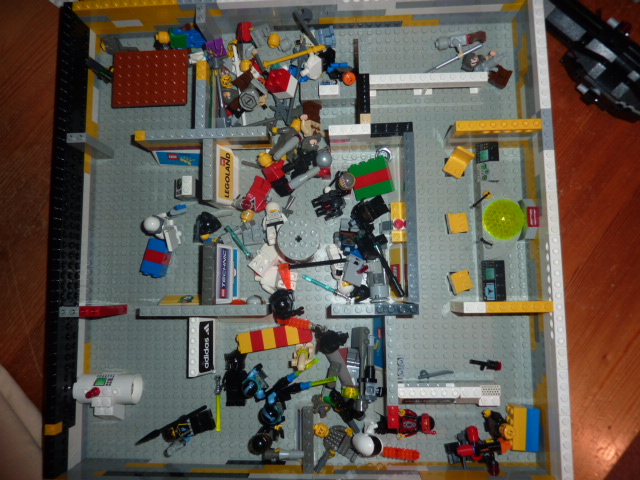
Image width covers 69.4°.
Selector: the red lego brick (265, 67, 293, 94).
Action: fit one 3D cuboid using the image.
[{"bbox_3d":[-0.035,-0.133,0.385,0.016,0.011,0.016,7,79,36],"label":"red lego brick"}]

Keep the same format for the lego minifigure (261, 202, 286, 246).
[{"bbox_3d":[-0.037,-0.014,0.377,0.019,0.011,0.038,9,121,3],"label":"lego minifigure"}]

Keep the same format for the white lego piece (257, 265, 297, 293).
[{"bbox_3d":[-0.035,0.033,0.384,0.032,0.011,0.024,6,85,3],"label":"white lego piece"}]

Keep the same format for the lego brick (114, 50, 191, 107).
[{"bbox_3d":[-0.143,-0.137,0.391,0.064,0.005,0.048,-1,84,3],"label":"lego brick"}]

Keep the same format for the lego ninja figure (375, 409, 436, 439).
[{"bbox_3d":[0.068,0.146,0.366,0.047,0.013,0.024,-2,84,3],"label":"lego ninja figure"}]

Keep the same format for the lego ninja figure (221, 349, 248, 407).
[{"bbox_3d":[-0.069,0.113,0.378,0.022,0.013,0.044,-1,84,3],"label":"lego ninja figure"}]

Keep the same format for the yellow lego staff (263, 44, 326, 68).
[{"bbox_3d":[-0.021,-0.158,0.398,0.056,0.005,0.005,-11,84,12],"label":"yellow lego staff"}]

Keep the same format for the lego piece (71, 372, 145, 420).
[{"bbox_3d":[-0.174,0.130,0.376,0.051,0.027,0.040,-1,84,3],"label":"lego piece"}]

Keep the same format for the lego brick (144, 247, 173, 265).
[{"bbox_3d":[-0.135,0.015,0.389,0.016,0.016,0.010,14,85,4],"label":"lego brick"}]

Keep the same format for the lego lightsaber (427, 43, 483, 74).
[{"bbox_3d":[0.114,-0.154,0.393,0.054,0.004,0.004,-24,84,1],"label":"lego lightsaber"}]

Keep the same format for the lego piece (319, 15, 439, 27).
[{"bbox_3d":[0.051,-0.192,0.400,0.104,0.019,0.008,-1,84,3],"label":"lego piece"}]

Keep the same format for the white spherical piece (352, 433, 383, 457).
[{"bbox_3d":[0.038,0.163,0.366,0.022,0.016,0.017,-1,85,2],"label":"white spherical piece"}]

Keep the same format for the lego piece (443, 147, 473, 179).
[{"bbox_3d":[0.113,-0.063,0.381,0.016,0.017,0.018,31,87,5],"label":"lego piece"}]

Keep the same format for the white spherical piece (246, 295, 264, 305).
[{"bbox_3d":[-0.053,0.051,0.381,0.016,0.012,0.013,-1,84,3],"label":"white spherical piece"}]

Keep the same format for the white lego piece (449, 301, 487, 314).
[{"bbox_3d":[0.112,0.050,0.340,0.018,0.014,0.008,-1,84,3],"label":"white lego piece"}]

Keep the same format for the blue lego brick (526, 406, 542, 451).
[{"bbox_3d":[0.164,0.147,0.363,0.010,0.016,0.032,4,85,3],"label":"blue lego brick"}]

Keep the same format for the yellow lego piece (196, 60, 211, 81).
[{"bbox_3d":[-0.096,-0.136,0.377,0.008,0.011,0.016,-1,85,2],"label":"yellow lego piece"}]

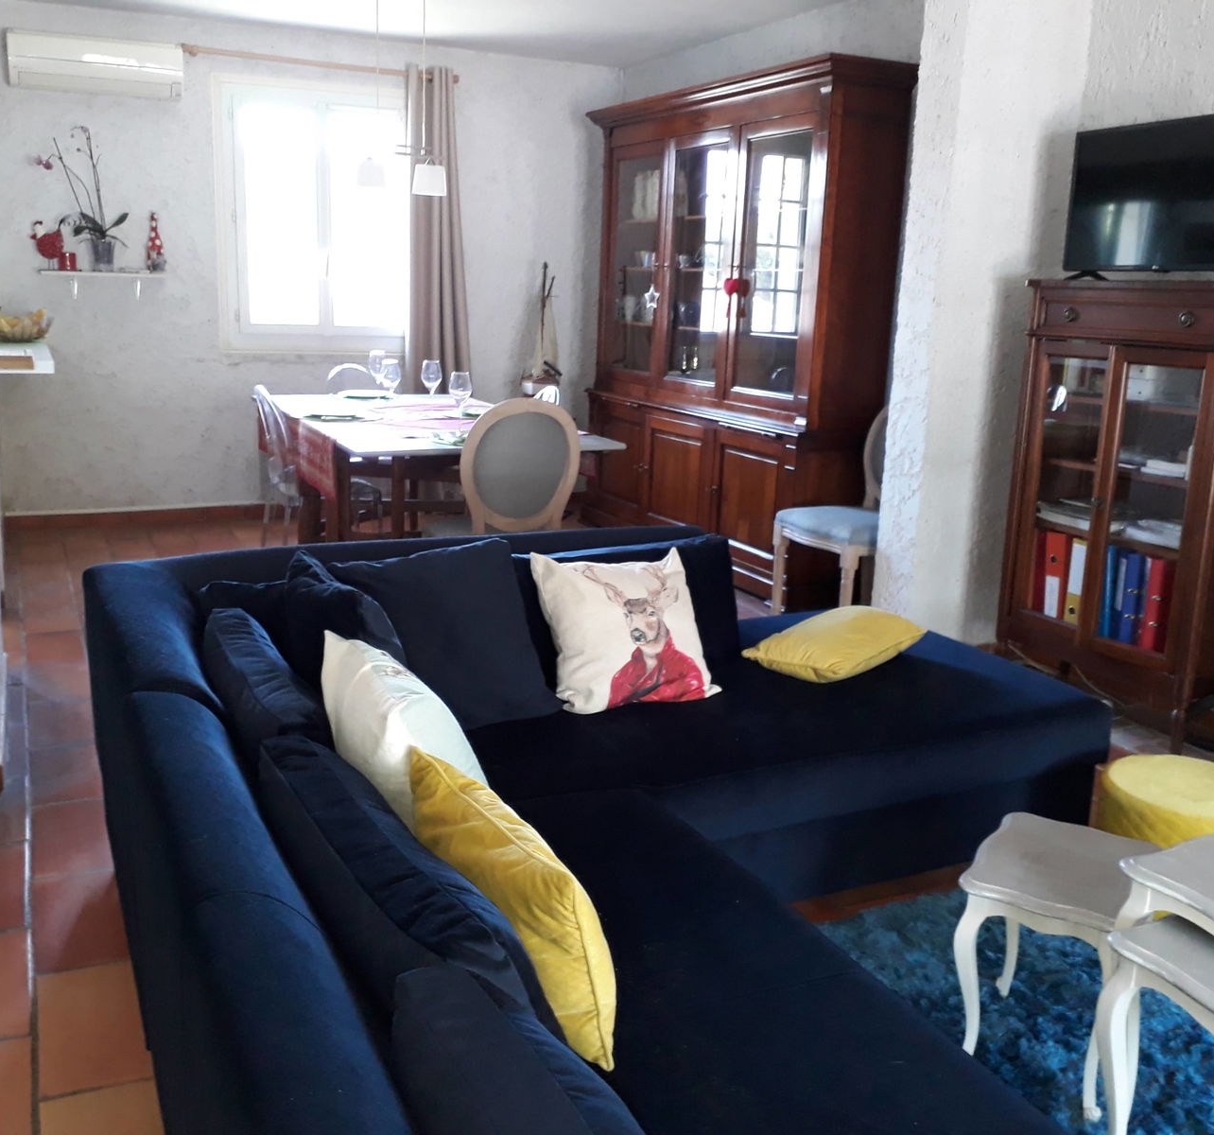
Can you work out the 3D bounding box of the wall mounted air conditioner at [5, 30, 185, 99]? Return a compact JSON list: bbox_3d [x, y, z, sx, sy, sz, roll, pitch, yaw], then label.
[{"bbox_3d":[-2.416,-2.364,5.597,0.750,0.250,0.190,-5,15,-26],"label":"wall mounted air conditioner"}]

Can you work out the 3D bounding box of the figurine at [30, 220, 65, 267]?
[{"bbox_3d":[-2.736,-1.579,5.787,0.160,0.225,0.080,-5,15,-26],"label":"figurine"}]

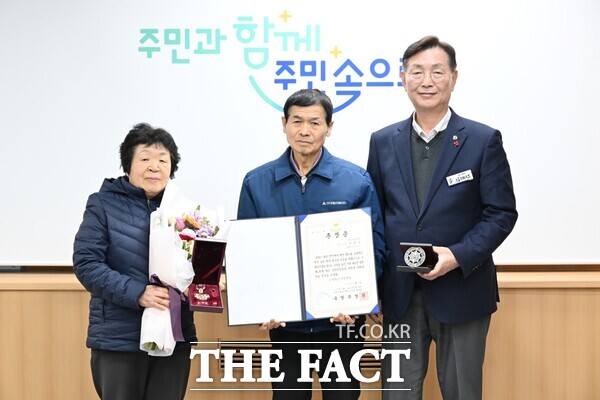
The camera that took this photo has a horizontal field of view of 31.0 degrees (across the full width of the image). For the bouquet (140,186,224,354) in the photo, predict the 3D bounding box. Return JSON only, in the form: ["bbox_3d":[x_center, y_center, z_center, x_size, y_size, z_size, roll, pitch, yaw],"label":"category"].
[{"bbox_3d":[-0.384,0.220,3.400,0.250,0.555,0.200,14,-8,-19],"label":"bouquet"}]

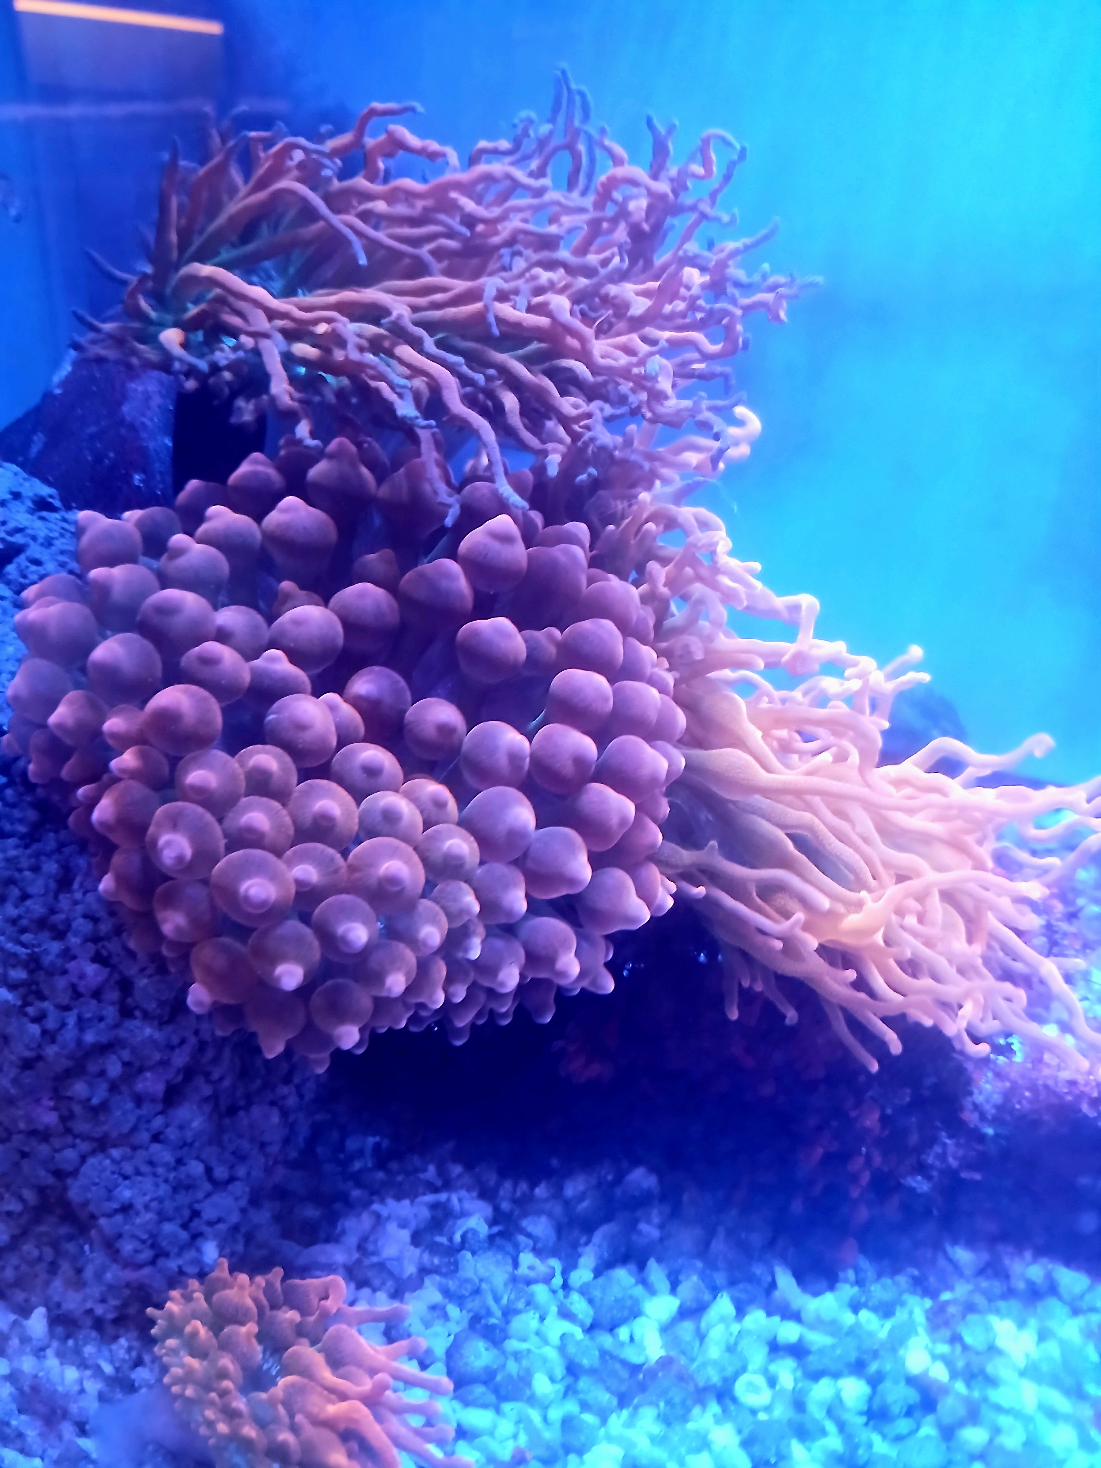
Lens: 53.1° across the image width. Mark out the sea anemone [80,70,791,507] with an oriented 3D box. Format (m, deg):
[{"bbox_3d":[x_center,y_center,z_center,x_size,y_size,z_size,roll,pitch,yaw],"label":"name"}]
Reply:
[{"bbox_3d":[-0.042,-0.169,0.430,0.250,0.140,0.170,0,8,0],"label":"sea anemone"}]

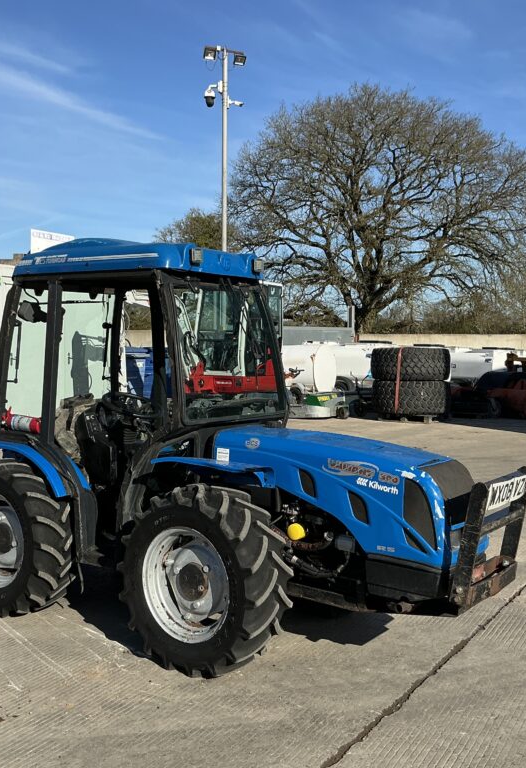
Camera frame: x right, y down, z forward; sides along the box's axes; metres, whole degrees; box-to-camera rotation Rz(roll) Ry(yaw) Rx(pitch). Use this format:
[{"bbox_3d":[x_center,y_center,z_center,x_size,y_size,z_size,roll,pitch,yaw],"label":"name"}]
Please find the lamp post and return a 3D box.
[{"bbox_3d":[-0.914,-3.443,18.705,0.950,8.200,0.400,-1,3,-24],"label":"lamp post"}]

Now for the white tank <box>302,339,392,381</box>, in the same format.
[{"bbox_3d":[2.238,-0.536,22.200,2.100,1.200,1.200,2,3,33],"label":"white tank"}]

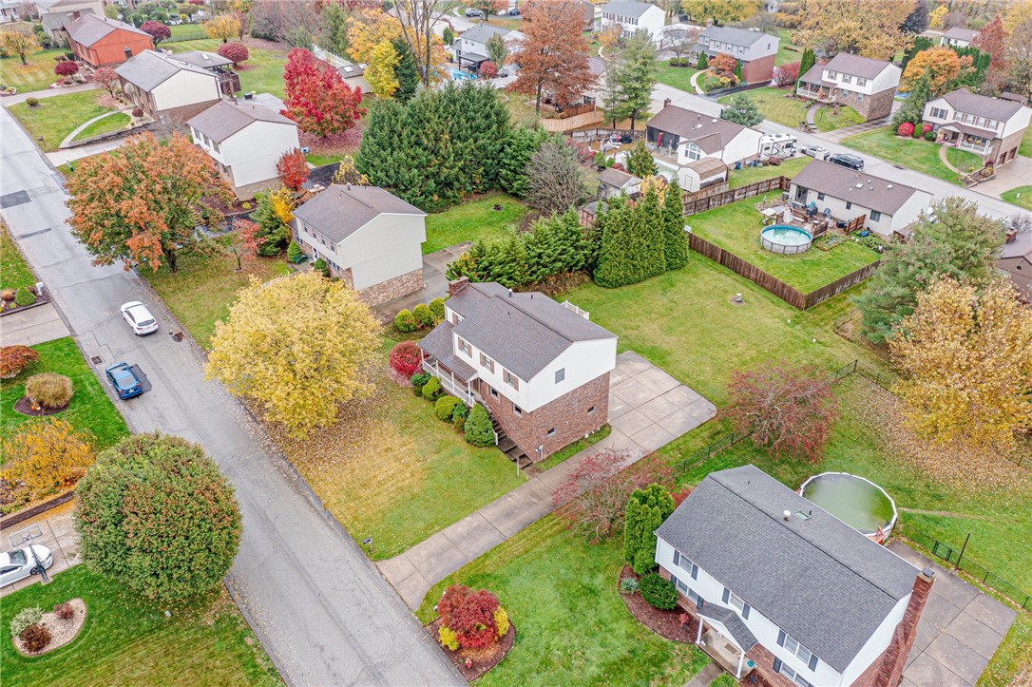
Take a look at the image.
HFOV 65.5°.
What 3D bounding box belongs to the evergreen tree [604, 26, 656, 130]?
[{"bbox_3d":[17.544,-38.763,119.284,7.400,14.900,7.000,-1,33,0],"label":"evergreen tree"}]

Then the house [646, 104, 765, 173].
[{"bbox_3d":[27.340,-31.090,120.430,12.100,5.540,14.700,-25,40,-33],"label":"house"}]

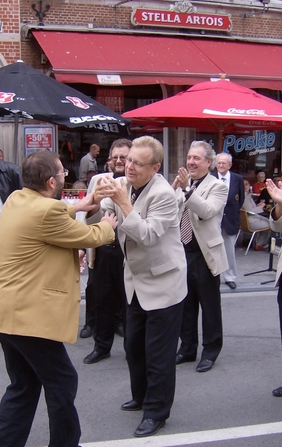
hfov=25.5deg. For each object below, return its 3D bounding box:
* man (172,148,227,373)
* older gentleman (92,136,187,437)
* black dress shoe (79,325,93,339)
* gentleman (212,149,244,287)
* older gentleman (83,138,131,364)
[{"bbox_3d":[0.420,0.236,4.816,0.510,1.750,0.440,5,7,42],"label":"man"},{"bbox_3d":[0.002,0.355,3.753,0.500,1.730,0.500,-5,7,-42],"label":"older gentleman"},{"bbox_3d":[-0.461,0.965,5.769,0.110,0.110,0.300,2,6,14],"label":"black dress shoe"},{"bbox_3d":[1.038,-0.065,7.520,0.520,1.640,0.360,1,6,8],"label":"gentleman"},{"bbox_3d":[-0.196,0.211,5.065,0.580,1.750,0.450,2,6,15],"label":"older gentleman"}]

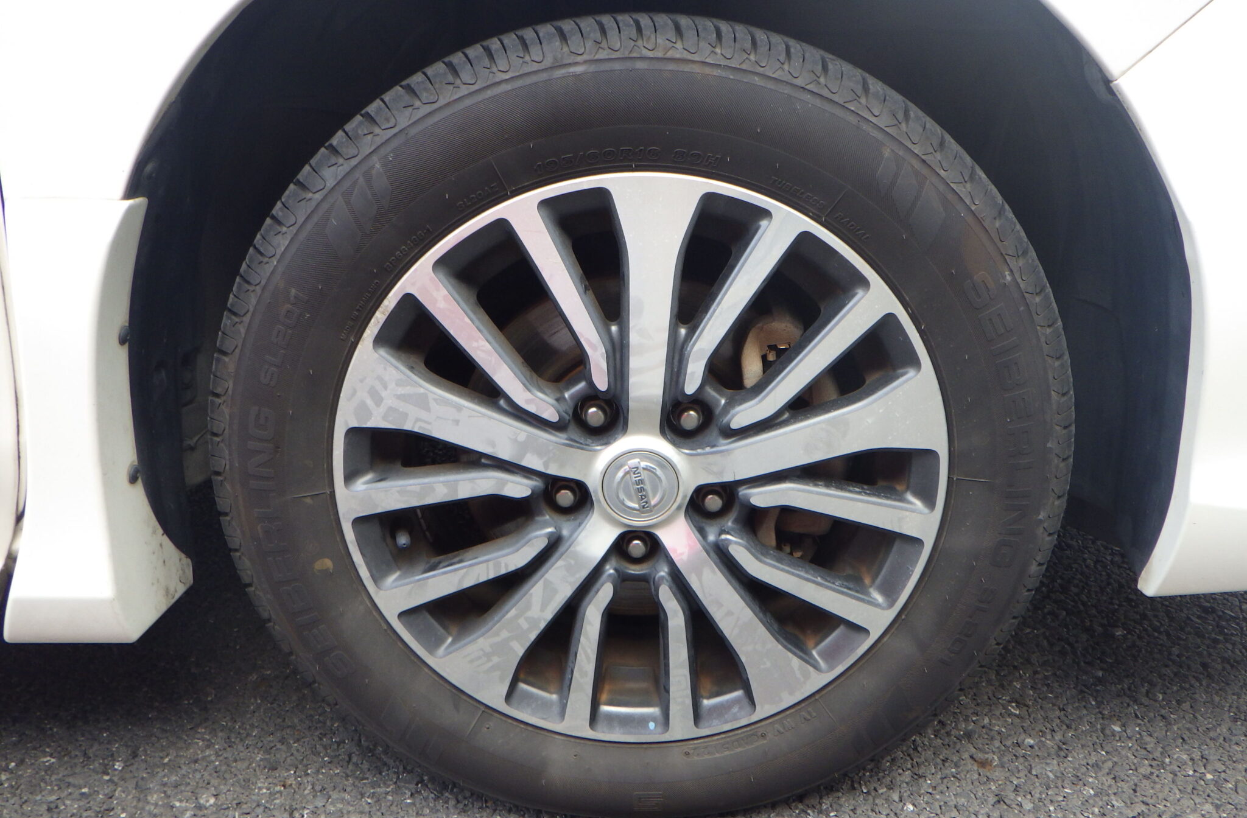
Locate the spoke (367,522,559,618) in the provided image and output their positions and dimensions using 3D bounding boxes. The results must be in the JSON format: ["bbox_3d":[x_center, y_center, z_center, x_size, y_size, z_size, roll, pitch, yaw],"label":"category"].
[{"bbox_3d":[-0.114,0.120,0.753,0.141,0.028,0.032,-20,18,7],"label":"spoke"}]

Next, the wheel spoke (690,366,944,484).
[{"bbox_3d":[0.134,0.016,0.720,0.178,0.066,0.038,-15,18,5],"label":"wheel spoke"}]

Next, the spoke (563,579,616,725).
[{"bbox_3d":[-0.027,0.182,0.774,0.024,0.133,0.032,9,19,-3],"label":"spoke"}]

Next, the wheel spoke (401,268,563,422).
[{"bbox_3d":[-0.089,-0.041,0.698,0.026,0.137,0.032,-41,14,13],"label":"wheel spoke"}]

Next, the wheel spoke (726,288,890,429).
[{"bbox_3d":[0.127,-0.031,0.701,0.030,0.141,0.032,40,14,-12],"label":"wheel spoke"}]

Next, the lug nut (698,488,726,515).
[{"bbox_3d":[0.066,0.066,0.751,0.021,0.021,0.024,0,19,0],"label":"lug nut"}]

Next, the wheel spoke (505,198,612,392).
[{"bbox_3d":[-0.041,-0.075,0.687,0.029,0.143,0.035,-22,17,7],"label":"wheel spoke"}]

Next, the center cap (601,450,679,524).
[{"bbox_3d":[0.012,0.054,0.725,0.056,0.056,0.014,-15,18,5],"label":"center cap"}]

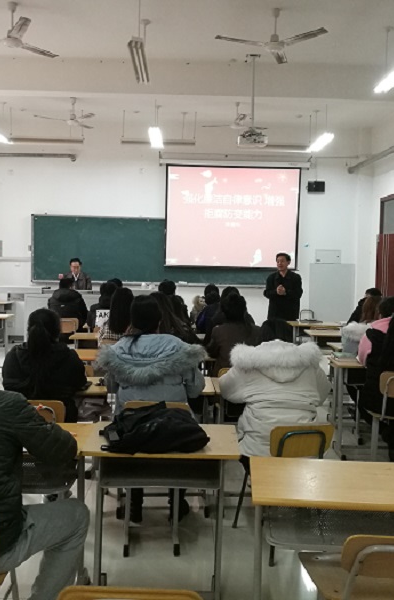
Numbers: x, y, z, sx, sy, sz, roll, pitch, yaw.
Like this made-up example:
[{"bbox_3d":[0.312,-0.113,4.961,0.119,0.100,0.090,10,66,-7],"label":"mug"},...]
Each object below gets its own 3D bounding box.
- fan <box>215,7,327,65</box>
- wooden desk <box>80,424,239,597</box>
[{"bbox_3d":[0.702,-2.564,5.995,1.100,0.398,1.040,1,4,-2],"label":"fan"},{"bbox_3d":[-0.154,0.991,2.787,0.650,0.765,0.453,1,4,0],"label":"wooden desk"}]

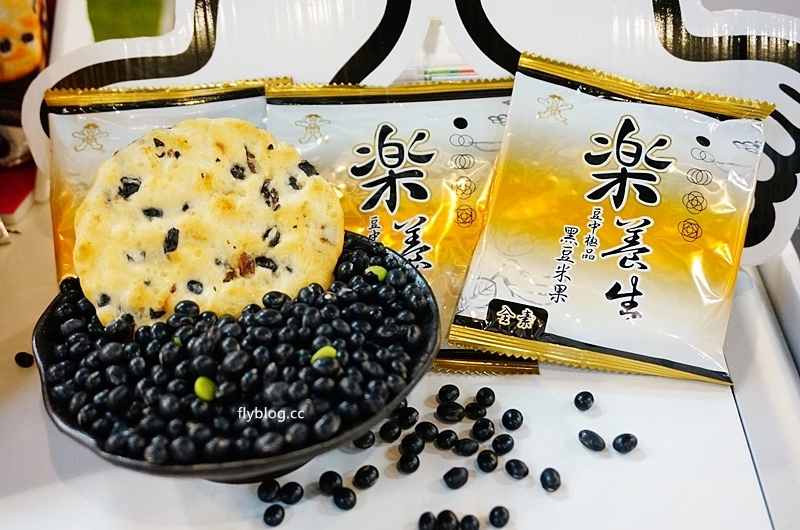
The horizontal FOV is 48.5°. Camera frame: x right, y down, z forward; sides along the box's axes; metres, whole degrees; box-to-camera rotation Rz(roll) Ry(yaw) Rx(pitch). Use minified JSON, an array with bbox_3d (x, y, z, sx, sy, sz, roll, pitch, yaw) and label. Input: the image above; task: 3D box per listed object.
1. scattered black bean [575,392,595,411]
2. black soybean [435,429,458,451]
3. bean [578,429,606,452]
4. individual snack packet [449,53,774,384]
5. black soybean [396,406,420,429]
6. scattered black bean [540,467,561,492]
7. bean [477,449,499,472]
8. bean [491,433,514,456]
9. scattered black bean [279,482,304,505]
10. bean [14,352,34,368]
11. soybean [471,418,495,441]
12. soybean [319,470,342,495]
[{"bbox_3d":[0.074,0.054,0.355,0.008,0.008,0.008,8,32,13],"label":"scattered black bean"},{"bbox_3d":[0.018,0.065,0.331,0.008,0.007,0.007,-13,36,-20],"label":"black soybean"},{"bbox_3d":[0.072,0.066,0.331,0.007,0.007,0.011,-24,40,-32],"label":"bean"},{"bbox_3d":[0.094,-0.021,0.379,0.117,0.126,0.024,12,-9,2],"label":"individual snack packet"},{"bbox_3d":[0.003,0.060,0.347,0.008,0.008,0.009,0,32,1],"label":"black soybean"},{"bbox_3d":[0.056,0.080,0.330,0.007,0.007,0.010,3,28,6],"label":"scattered black bean"},{"bbox_3d":[0.033,0.075,0.338,0.008,0.007,0.010,3,28,6],"label":"bean"},{"bbox_3d":[0.039,0.068,0.334,0.008,0.008,0.009,5,32,8],"label":"bean"},{"bbox_3d":[-0.038,0.081,0.313,0.008,0.008,0.008,-5,32,-8],"label":"scattered black bean"},{"bbox_3d":[-0.156,0.039,0.368,0.008,0.006,0.006,15,36,21],"label":"bean"},{"bbox_3d":[0.034,0.066,0.354,0.009,0.008,0.010,6,29,11],"label":"soybean"},{"bbox_3d":[-0.025,0.081,0.327,0.008,0.008,0.009,-3,28,-5],"label":"soybean"}]

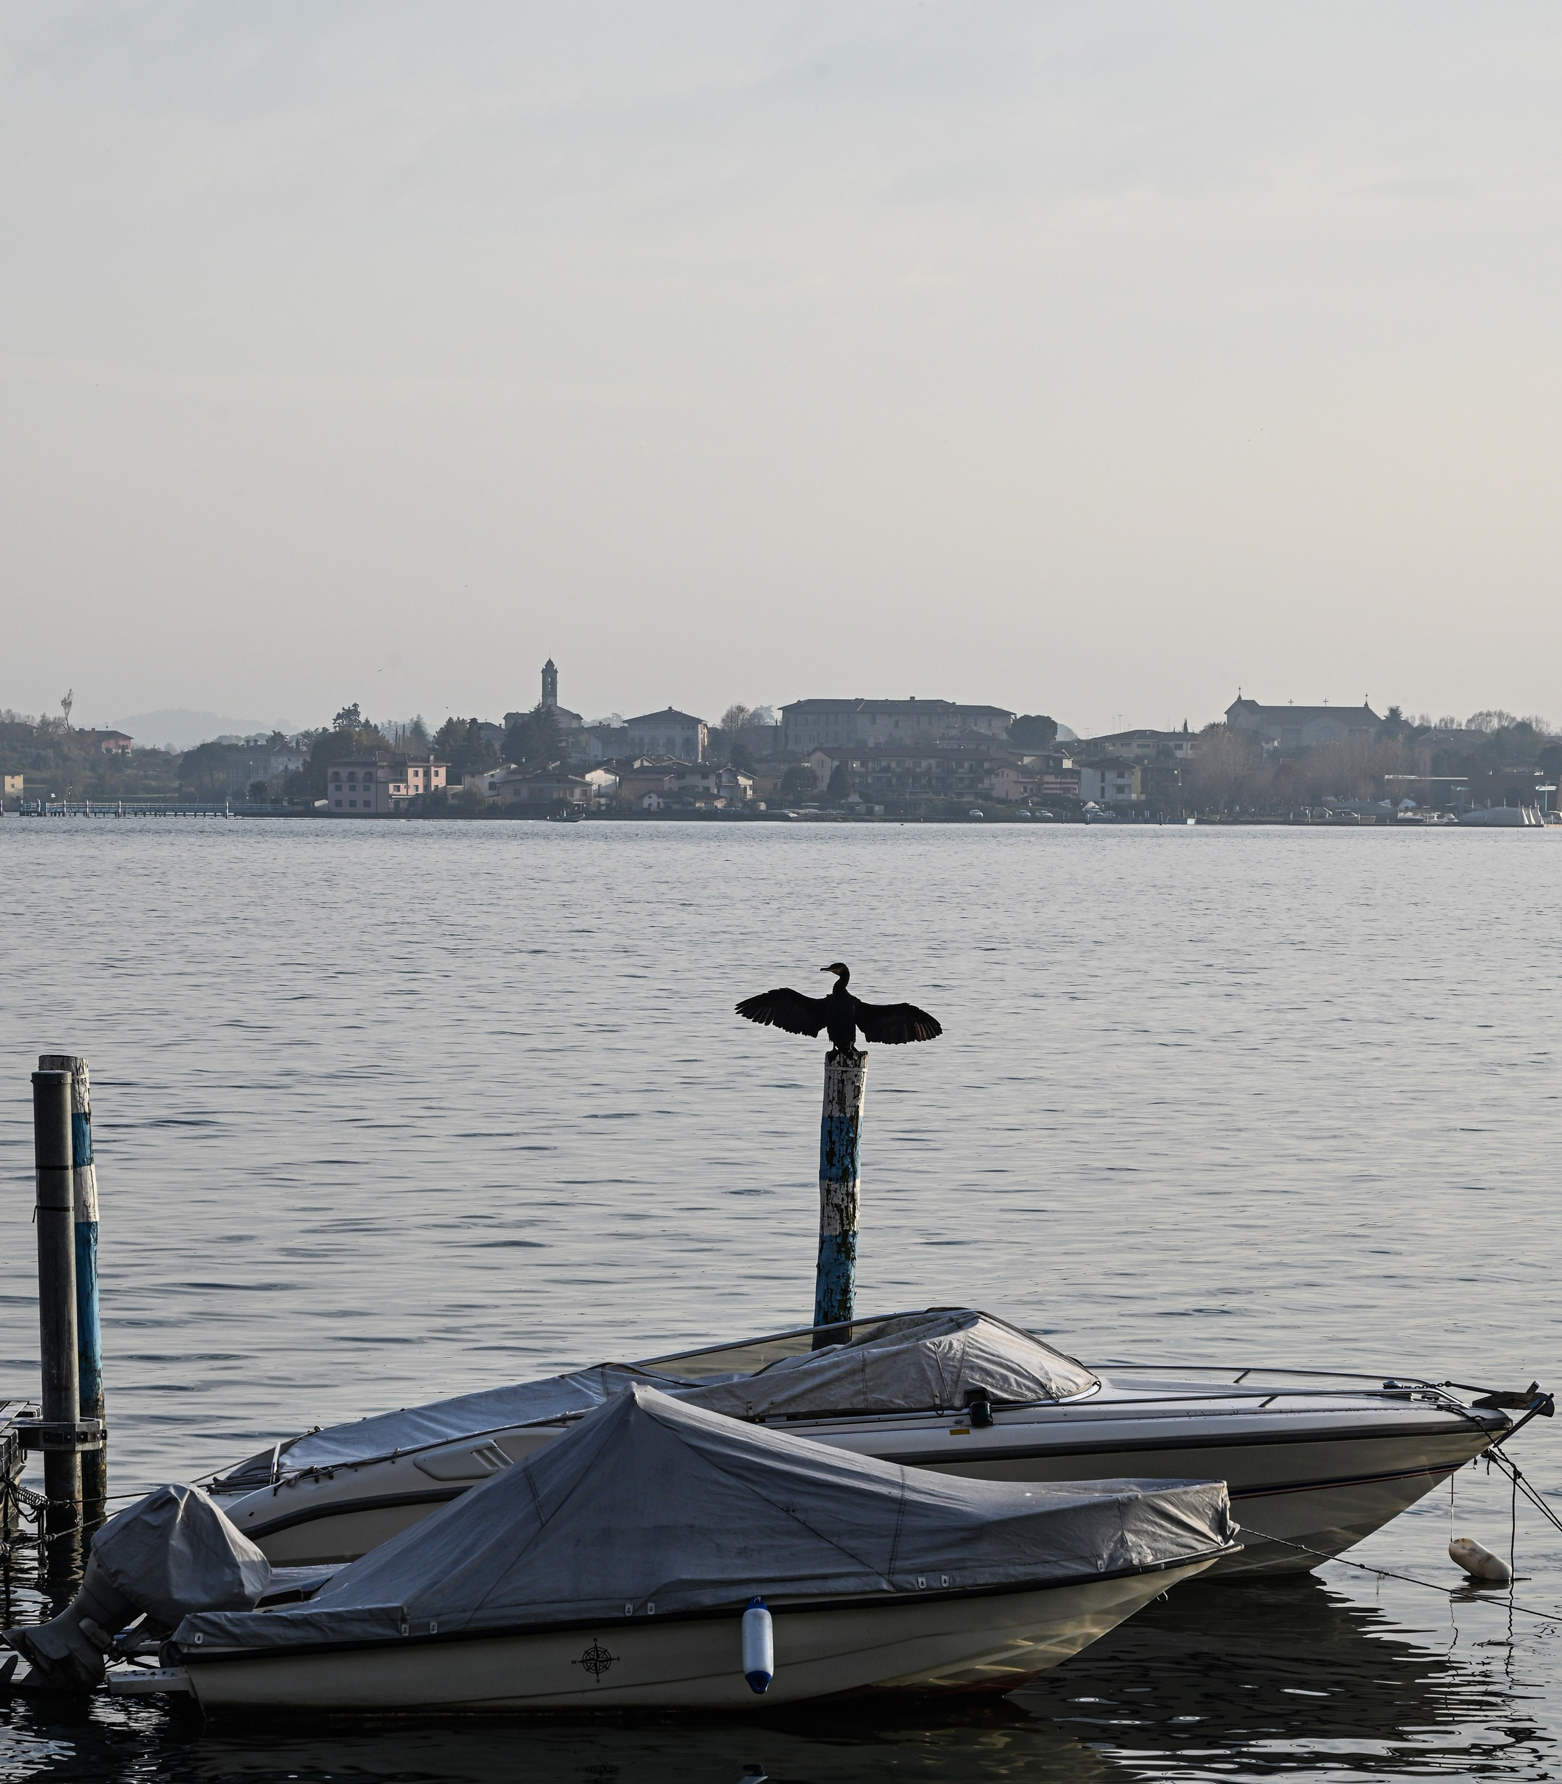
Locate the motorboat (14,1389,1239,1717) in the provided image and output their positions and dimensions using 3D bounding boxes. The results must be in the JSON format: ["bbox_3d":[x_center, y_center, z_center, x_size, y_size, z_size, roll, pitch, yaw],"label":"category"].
[{"bbox_3d":[-0.700,3.090,32.300,5.800,1.500,1.950,0,1,-4],"label":"motorboat"}]

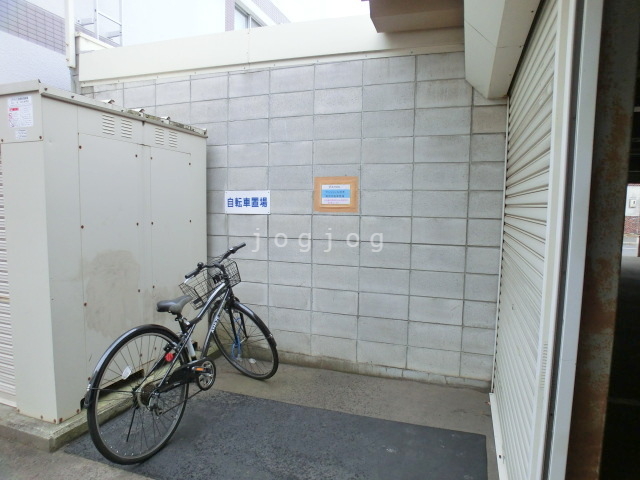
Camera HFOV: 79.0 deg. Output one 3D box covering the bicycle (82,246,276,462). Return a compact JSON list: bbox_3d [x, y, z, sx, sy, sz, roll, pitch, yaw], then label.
[{"bbox_3d":[-0.855,0.617,2.493,0.700,1.080,1.570,2,5,19],"label":"bicycle"}]

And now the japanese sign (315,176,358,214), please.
[{"bbox_3d":[0.129,-0.363,3.121,0.373,0.284,0.020,2,4,18],"label":"japanese sign"}]

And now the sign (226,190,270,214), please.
[{"bbox_3d":[-0.632,-0.326,3.379,0.444,0.203,0.010,2,4,18],"label":"sign"}]

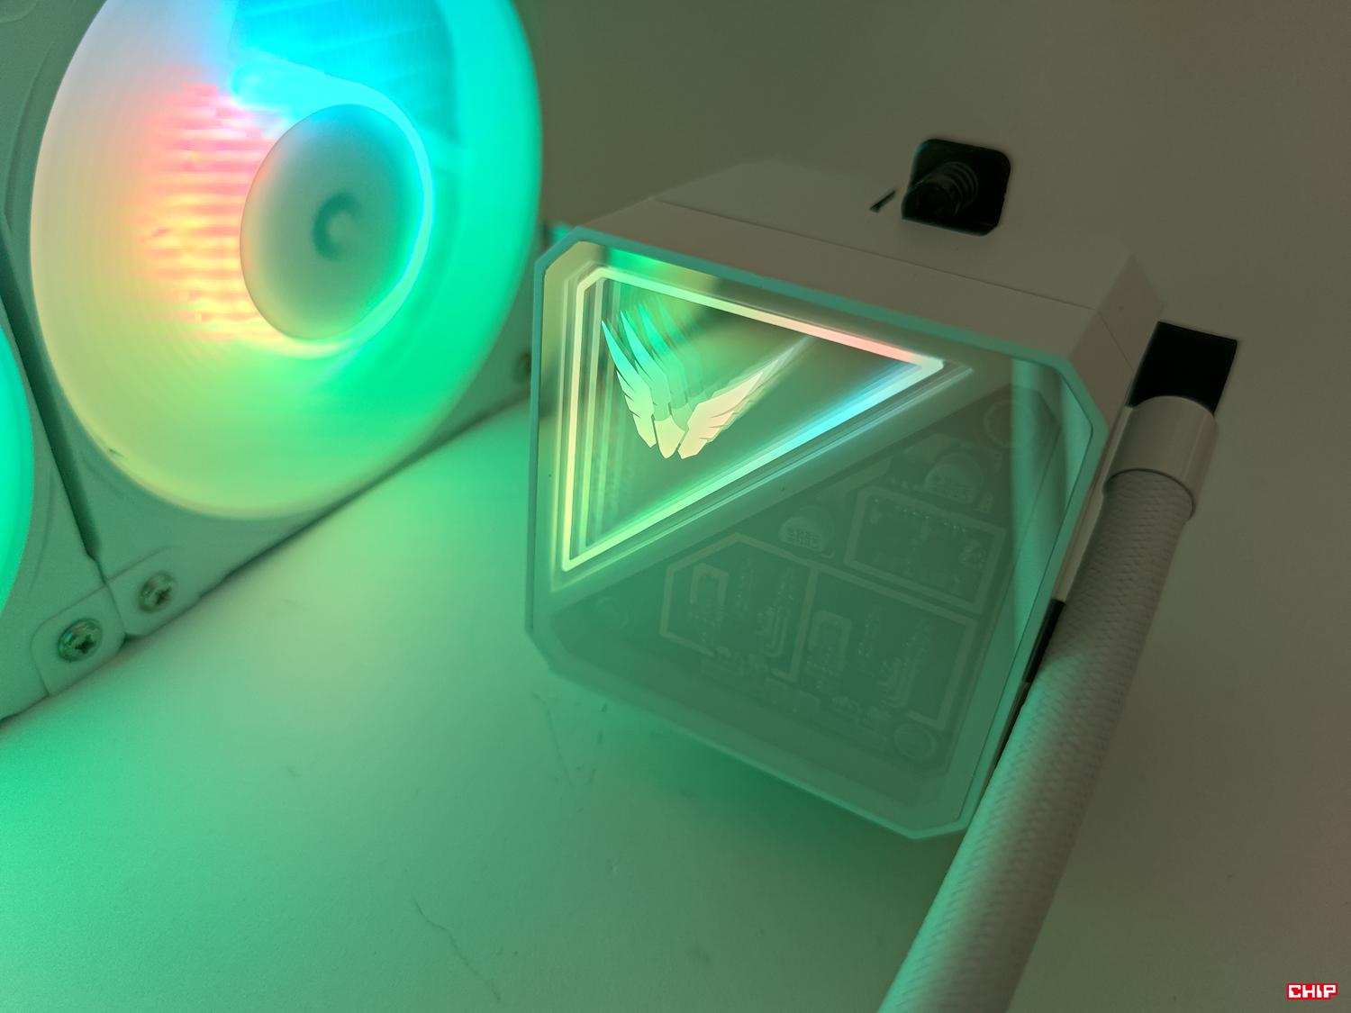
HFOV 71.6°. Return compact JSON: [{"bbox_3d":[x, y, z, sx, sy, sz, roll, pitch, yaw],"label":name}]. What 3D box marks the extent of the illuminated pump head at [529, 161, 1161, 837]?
[{"bbox_3d":[0.024,-0.005,0.150,0.075,0.076,0.055,21,35,22],"label":"illuminated pump head"}]

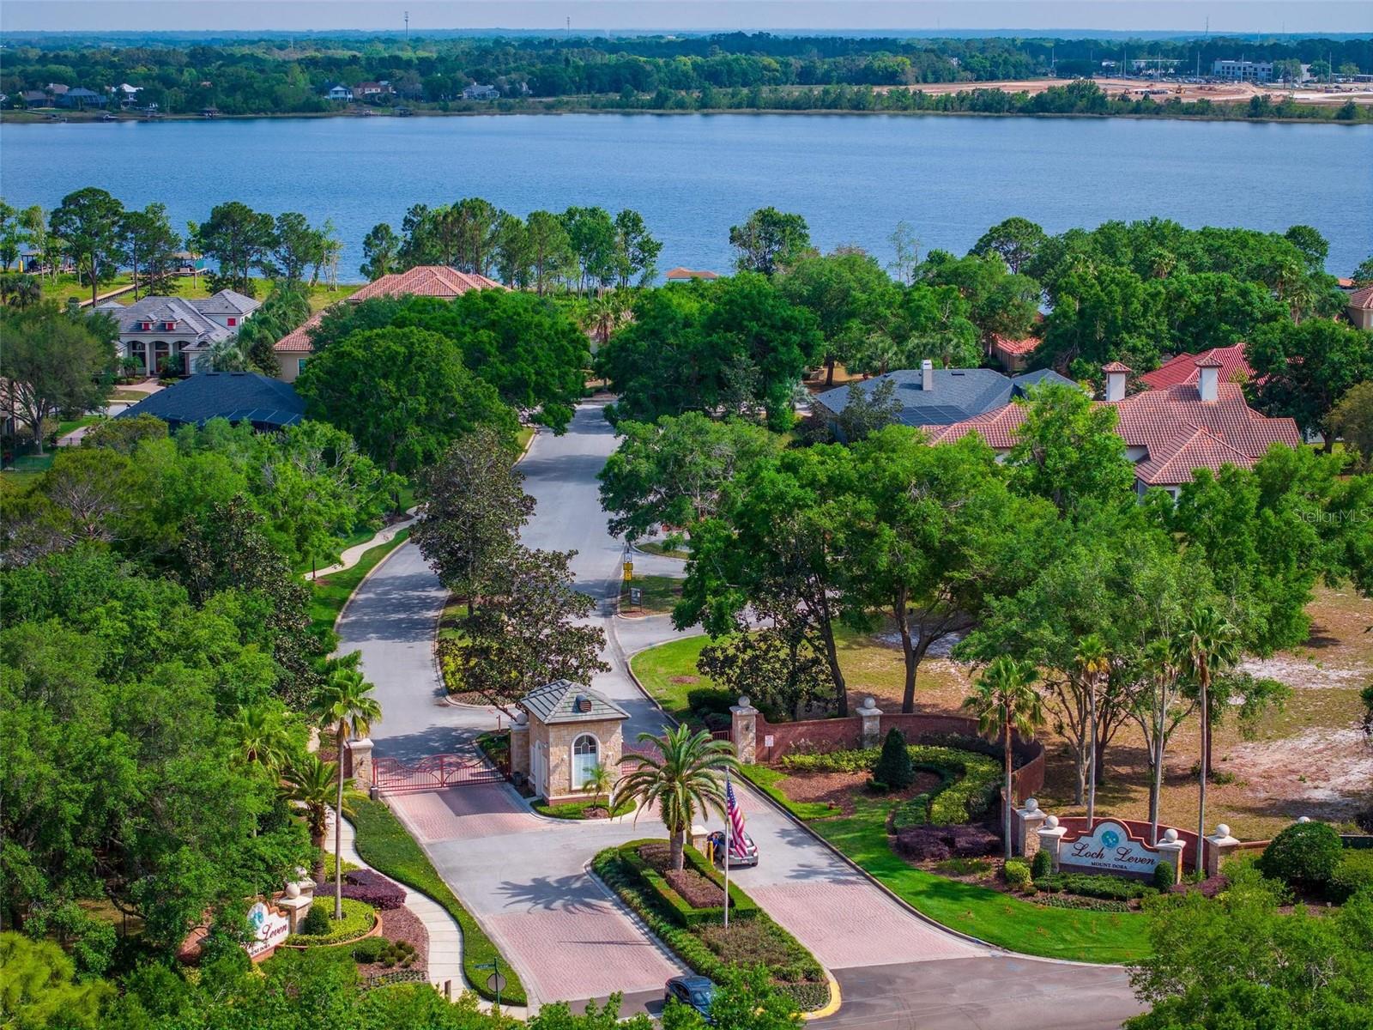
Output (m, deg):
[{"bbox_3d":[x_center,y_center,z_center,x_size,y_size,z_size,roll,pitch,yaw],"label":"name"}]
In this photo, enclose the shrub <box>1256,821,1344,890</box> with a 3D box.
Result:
[{"bbox_3d":[31.169,17.223,141.126,4.300,3.258,4.200,0,10,0],"label":"shrub"}]

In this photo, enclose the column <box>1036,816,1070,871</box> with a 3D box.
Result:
[{"bbox_3d":[18.924,16.951,143.646,1.280,2.923,1.280,4,11,23],"label":"column"}]

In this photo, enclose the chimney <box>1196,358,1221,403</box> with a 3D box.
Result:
[{"bbox_3d":[45.390,-11.865,241.321,2.050,3.700,2.050,0,10,0],"label":"chimney"}]

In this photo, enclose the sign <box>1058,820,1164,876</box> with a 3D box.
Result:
[{"bbox_3d":[21.423,16.777,139.930,5.300,3.050,0.450,5,11,24],"label":"sign"}]

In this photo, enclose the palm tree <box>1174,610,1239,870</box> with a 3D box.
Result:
[{"bbox_3d":[26.184,11.339,139.703,3.400,13.840,3.400,2,10,10],"label":"palm tree"}]

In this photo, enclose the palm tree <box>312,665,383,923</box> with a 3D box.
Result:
[{"bbox_3d":[-16.165,13.233,131.133,3.400,12.280,3.400,-2,10,-10],"label":"palm tree"}]

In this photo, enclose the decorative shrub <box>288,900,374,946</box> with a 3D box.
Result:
[{"bbox_3d":[-17.266,19.627,133.675,4.392,0.900,5.020,0,10,0],"label":"decorative shrub"}]

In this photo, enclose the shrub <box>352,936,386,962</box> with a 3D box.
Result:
[{"bbox_3d":[-13.887,19.085,122.399,1.400,0.780,1.300,-3,10,-17],"label":"shrub"}]

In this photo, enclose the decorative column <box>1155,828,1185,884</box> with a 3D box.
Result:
[{"bbox_3d":[23.161,16.272,132.993,1.220,2.650,1.220,4,11,20],"label":"decorative column"}]

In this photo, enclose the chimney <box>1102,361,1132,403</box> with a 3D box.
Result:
[{"bbox_3d":[37.538,-11.500,242.000,2.150,3.600,2.100,0,10,-2],"label":"chimney"}]

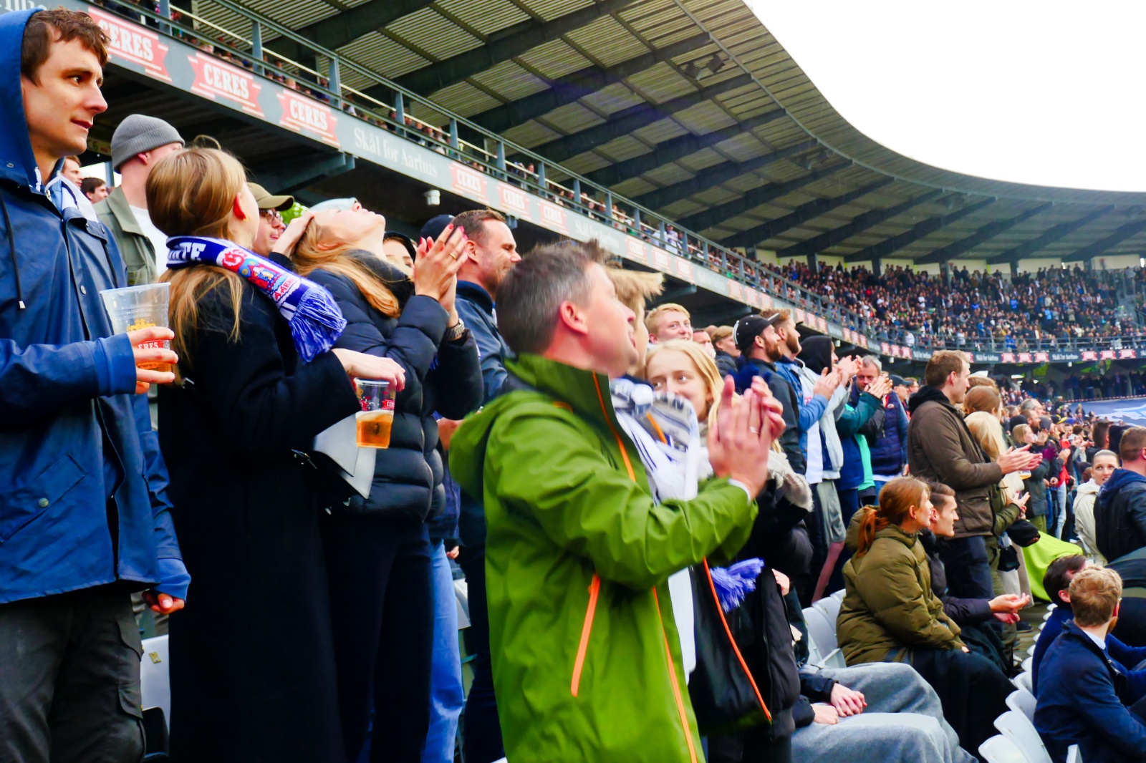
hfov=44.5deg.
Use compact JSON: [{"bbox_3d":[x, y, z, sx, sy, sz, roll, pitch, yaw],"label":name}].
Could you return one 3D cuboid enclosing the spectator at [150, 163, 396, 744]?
[{"bbox_3d":[-0.628,0.362,2.887,0.490,1.700,0.490,1,-3,-27],"label":"spectator"}]

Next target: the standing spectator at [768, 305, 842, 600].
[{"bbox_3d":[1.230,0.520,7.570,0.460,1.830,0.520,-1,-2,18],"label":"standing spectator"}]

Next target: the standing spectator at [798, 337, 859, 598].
[{"bbox_3d":[1.480,0.610,8.120,0.480,1.740,0.520,-1,-2,16],"label":"standing spectator"}]

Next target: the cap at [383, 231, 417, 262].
[{"bbox_3d":[-0.695,-0.515,5.350,0.190,0.150,0.230,1,-2,-22],"label":"cap"}]

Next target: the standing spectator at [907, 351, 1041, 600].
[{"bbox_3d":[2.023,0.760,7.064,0.620,1.830,0.530,0,-2,3],"label":"standing spectator"}]

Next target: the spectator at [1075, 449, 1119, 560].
[{"bbox_3d":[3.166,1.253,8.367,0.380,1.680,0.480,-1,-2,25],"label":"spectator"}]

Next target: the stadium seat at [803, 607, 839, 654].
[{"bbox_3d":[1.175,1.215,6.150,0.400,0.420,0.460,-1,-2,21],"label":"stadium seat"}]

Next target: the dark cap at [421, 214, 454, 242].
[{"bbox_3d":[-0.474,-0.599,5.597,0.260,0.140,0.180,0,-2,-10],"label":"dark cap"}]

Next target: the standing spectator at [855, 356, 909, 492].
[{"bbox_3d":[2.090,0.685,9.500,0.530,1.710,0.360,0,-2,-7],"label":"standing spectator"}]

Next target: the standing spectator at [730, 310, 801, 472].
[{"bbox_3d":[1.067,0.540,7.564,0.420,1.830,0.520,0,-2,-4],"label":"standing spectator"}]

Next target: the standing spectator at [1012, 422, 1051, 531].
[{"bbox_3d":[4.695,1.269,14.267,0.450,1.680,0.480,0,-2,8],"label":"standing spectator"}]

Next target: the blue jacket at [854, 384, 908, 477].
[{"bbox_3d":[1.882,0.315,8.788,0.560,0.620,0.330,0,-2,12],"label":"blue jacket"}]

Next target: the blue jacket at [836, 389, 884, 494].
[{"bbox_3d":[1.740,0.360,8.700,0.440,0.680,0.520,-1,-2,18],"label":"blue jacket"}]

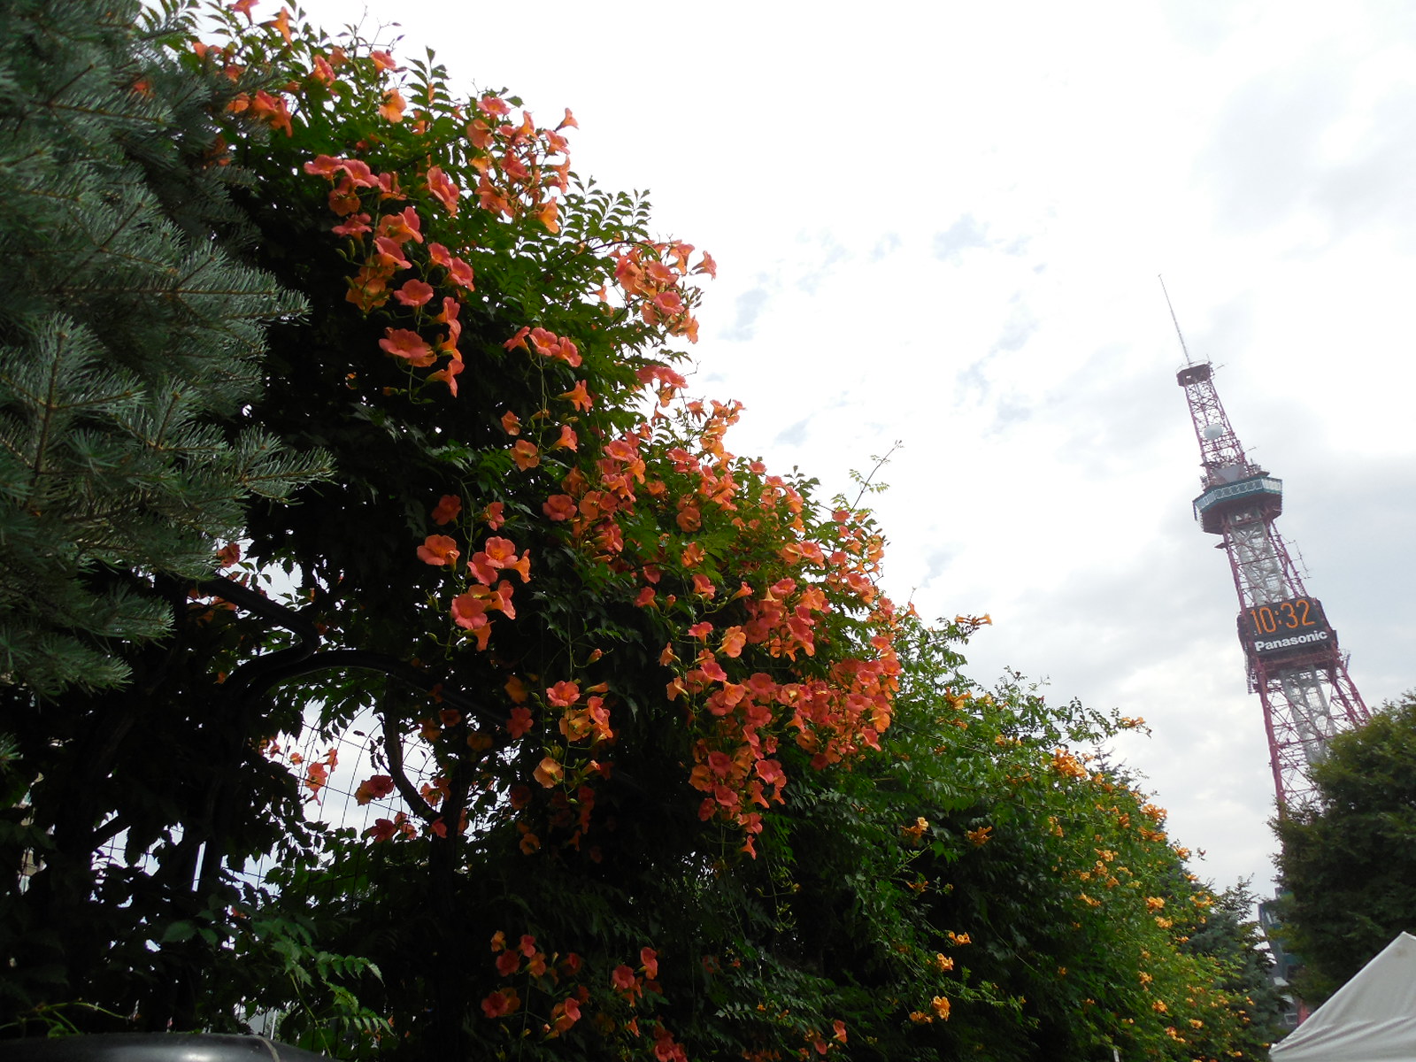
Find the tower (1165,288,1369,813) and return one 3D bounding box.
[{"bbox_3d":[97.552,11.103,177.737,33.000,147.000,33.000,-15,-31,21],"label":"tower"}]

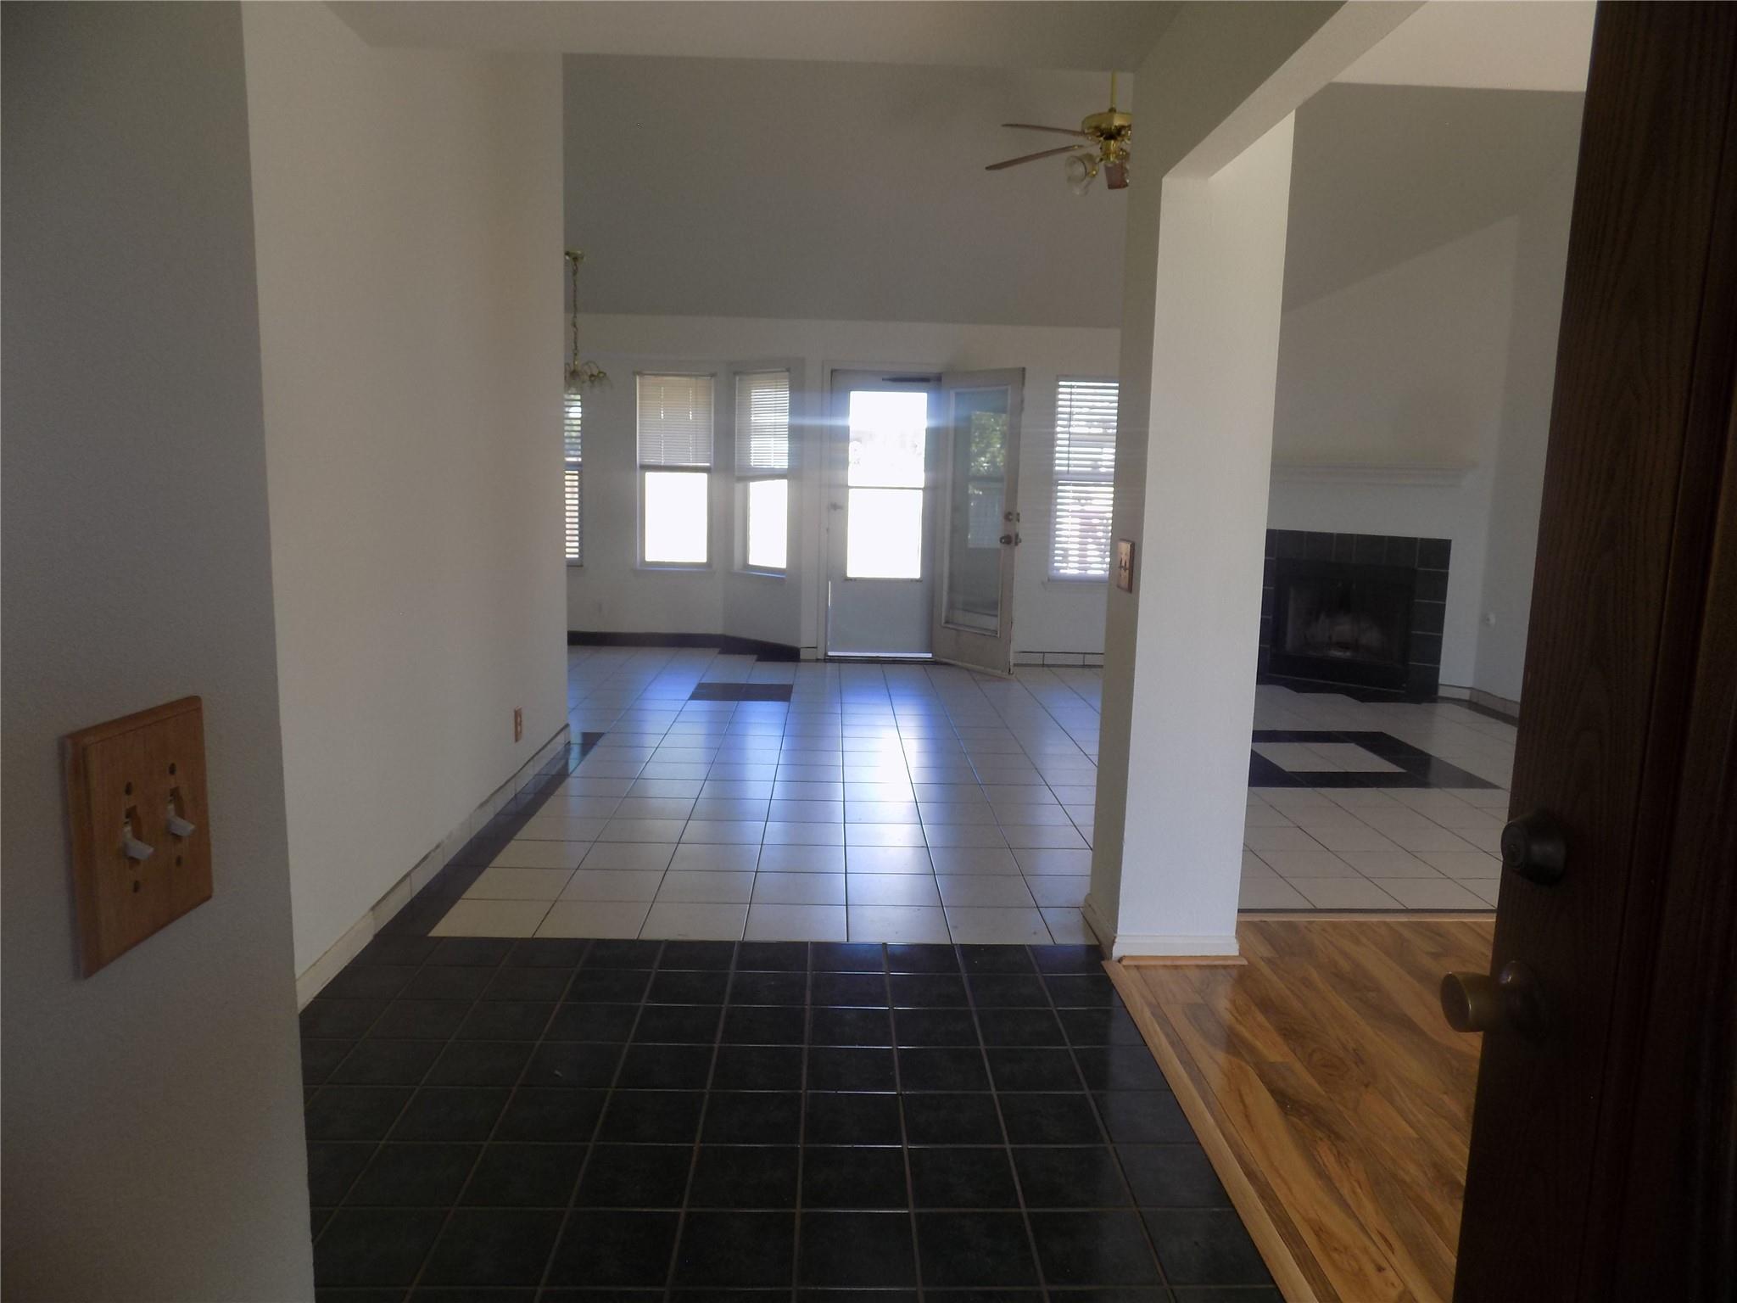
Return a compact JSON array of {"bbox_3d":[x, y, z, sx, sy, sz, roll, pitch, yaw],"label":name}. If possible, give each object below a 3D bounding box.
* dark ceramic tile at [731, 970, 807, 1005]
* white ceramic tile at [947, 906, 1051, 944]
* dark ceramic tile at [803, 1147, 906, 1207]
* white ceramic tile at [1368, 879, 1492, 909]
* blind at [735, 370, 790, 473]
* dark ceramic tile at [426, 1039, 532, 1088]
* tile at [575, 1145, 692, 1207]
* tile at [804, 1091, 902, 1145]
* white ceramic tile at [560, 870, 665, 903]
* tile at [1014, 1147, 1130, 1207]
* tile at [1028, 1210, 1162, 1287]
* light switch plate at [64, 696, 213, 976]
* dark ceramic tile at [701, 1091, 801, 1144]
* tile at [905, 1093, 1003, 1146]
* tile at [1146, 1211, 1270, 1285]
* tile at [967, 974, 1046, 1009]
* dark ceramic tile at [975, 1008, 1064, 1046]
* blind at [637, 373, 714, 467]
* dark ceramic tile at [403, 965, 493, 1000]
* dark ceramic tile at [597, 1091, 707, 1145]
[{"bbox_3d":[-0.259,0.892,3.034,0.200,0.010,0.200,1,8,-2],"label":"dark ceramic tile"},{"bbox_3d":[0.388,0.831,3.485,0.297,0.010,0.297,1,8,-2],"label":"white ceramic tile"},{"bbox_3d":[-0.027,1.015,2.219,0.202,0.010,0.202,1,8,-2],"label":"dark ceramic tile"},{"bbox_3d":[1.876,0.817,3.842,0.297,0.010,0.297,1,8,-2],"label":"white ceramic tile"},{"bbox_3d":[-0.801,-1.700,8.591,0.615,0.745,0.040,10,12,44],"label":"blind"},{"bbox_3d":[-0.873,0.938,2.613,0.200,0.010,0.200,1,8,-2],"label":"dark ceramic tile"},{"bbox_3d":[-0.444,1.006,2.209,0.199,0.010,0.199,1,8,-2],"label":"tile"},{"bbox_3d":[-0.033,0.977,2.409,0.197,0.010,0.197,1,8,-2],"label":"tile"},{"bbox_3d":[-0.825,0.763,3.746,0.298,0.010,0.298,1,8,-2],"label":"white ceramic tile"},{"bbox_3d":[0.391,1.024,2.240,0.200,0.010,0.200,1,8,-2],"label":"tile"},{"bbox_3d":[0.391,1.045,2.015,0.197,0.010,0.197,1,8,-2],"label":"tile"},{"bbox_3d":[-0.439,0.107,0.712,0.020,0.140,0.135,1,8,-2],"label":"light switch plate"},{"bbox_3d":[-0.240,0.974,2.405,0.200,0.010,0.200,1,8,-2],"label":"dark ceramic tile"},{"bbox_3d":[0.175,0.981,2.416,0.197,0.010,0.197,1,8,-2],"label":"tile"},{"bbox_3d":[0.595,1.058,2.037,0.182,0.010,0.199,1,8,-2],"label":"tile"},{"bbox_3d":[0.366,0.903,3.056,0.202,0.010,0.202,1,8,-2],"label":"tile"},{"bbox_3d":[0.372,0.933,2.850,0.202,0.010,0.202,1,8,-2],"label":"dark ceramic tile"},{"bbox_3d":[-1.455,-1.745,8.717,0.572,0.720,0.040,1,8,-2],"label":"blind"},{"bbox_3d":[-1.086,0.866,2.991,0.200,0.010,0.200,1,8,-2],"label":"dark ceramic tile"},{"bbox_3d":[-0.447,0.970,2.398,0.200,0.010,0.200,1,8,-2],"label":"dark ceramic tile"}]

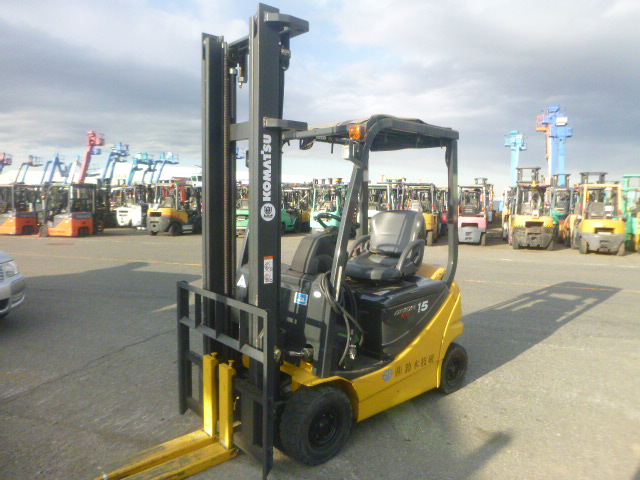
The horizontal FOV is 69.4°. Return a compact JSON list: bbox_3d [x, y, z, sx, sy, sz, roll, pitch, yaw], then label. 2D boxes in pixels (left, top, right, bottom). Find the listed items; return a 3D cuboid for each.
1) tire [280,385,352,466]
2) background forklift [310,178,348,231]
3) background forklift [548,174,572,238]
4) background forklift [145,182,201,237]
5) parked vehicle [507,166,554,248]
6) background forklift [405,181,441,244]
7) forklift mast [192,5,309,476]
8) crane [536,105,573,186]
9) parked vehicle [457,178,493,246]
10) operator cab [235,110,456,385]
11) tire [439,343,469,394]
[{"bbox_3d":[-0.025,1.098,2.780,0.444,0.444,0.165,-4,7,-42],"label":"tire"},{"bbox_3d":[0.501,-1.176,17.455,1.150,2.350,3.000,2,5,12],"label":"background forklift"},{"bbox_3d":[10.272,-1.425,19.904,1.120,2.650,2.750,3,5,23],"label":"background forklift"},{"bbox_3d":[-5.655,-1.263,18.834,1.120,2.120,2.950,3,6,21],"label":"background forklift"},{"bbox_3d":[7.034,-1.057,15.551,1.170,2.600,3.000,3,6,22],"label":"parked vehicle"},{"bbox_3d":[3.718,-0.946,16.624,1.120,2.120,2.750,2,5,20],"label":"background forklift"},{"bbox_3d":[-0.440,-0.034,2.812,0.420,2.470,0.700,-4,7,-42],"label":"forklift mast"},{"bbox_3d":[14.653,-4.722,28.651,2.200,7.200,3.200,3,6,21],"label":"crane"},{"bbox_3d":[5.558,-0.977,16.743,1.120,2.200,2.750,3,5,21],"label":"parked vehicle"},{"bbox_3d":[0.208,-0.043,3.522,1.500,1.650,1.000,-4,7,-42],"label":"operator cab"},{"bbox_3d":[1.028,1.042,3.764,0.408,0.408,0.145,-4,7,-42],"label":"tire"}]

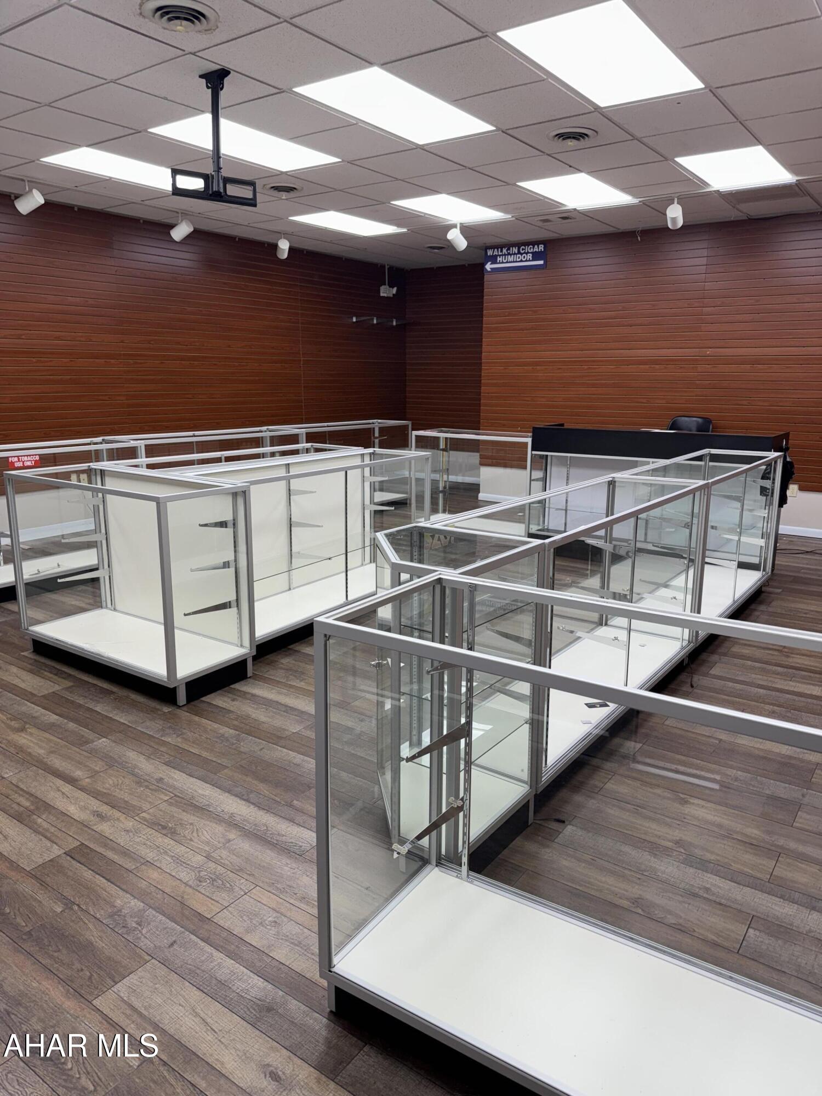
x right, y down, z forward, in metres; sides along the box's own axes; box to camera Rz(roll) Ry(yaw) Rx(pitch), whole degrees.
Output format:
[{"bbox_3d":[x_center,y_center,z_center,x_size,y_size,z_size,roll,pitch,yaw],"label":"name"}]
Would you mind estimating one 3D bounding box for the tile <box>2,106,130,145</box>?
[{"bbox_3d":[-2.075,-2.549,4.606,0.600,0.022,0.600,10,16,35],"label":"tile"}]

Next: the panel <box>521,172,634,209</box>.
[{"bbox_3d":[1.367,-2.926,6.207,0.605,0.060,1.210,10,16,35],"label":"panel"}]

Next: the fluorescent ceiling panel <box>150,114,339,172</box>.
[{"bbox_3d":[-1.044,-2.633,4.980,0.600,0.050,1.200,10,16,35],"label":"fluorescent ceiling panel"}]

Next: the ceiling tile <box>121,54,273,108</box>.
[{"bbox_3d":[-1.087,-2.380,3.911,0.600,0.022,0.600,10,16,35],"label":"ceiling tile"}]

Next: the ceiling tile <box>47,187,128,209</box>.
[{"bbox_3d":[-2.833,-3.026,6.589,0.560,0.020,0.600,10,16,35],"label":"ceiling tile"}]

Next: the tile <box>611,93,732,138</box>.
[{"bbox_3d":[1.474,-2.460,4.319,0.600,0.020,0.600,10,16,35],"label":"tile"}]

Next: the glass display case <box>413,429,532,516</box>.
[{"bbox_3d":[0.662,-0.563,7.026,1.210,0.979,0.515,10,16,35],"label":"glass display case"}]

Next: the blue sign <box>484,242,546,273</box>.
[{"bbox_3d":[1.172,-3.261,8.556,0.785,0.290,0.020,10,16,35],"label":"blue sign"}]

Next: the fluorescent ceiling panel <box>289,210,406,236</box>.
[{"bbox_3d":[-0.601,-3.240,7.601,0.600,0.050,1.200,10,16,35],"label":"fluorescent ceiling panel"}]

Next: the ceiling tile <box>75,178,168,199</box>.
[{"bbox_3d":[-2.361,-2.946,6.279,0.600,0.020,0.600,10,16,35],"label":"ceiling tile"}]

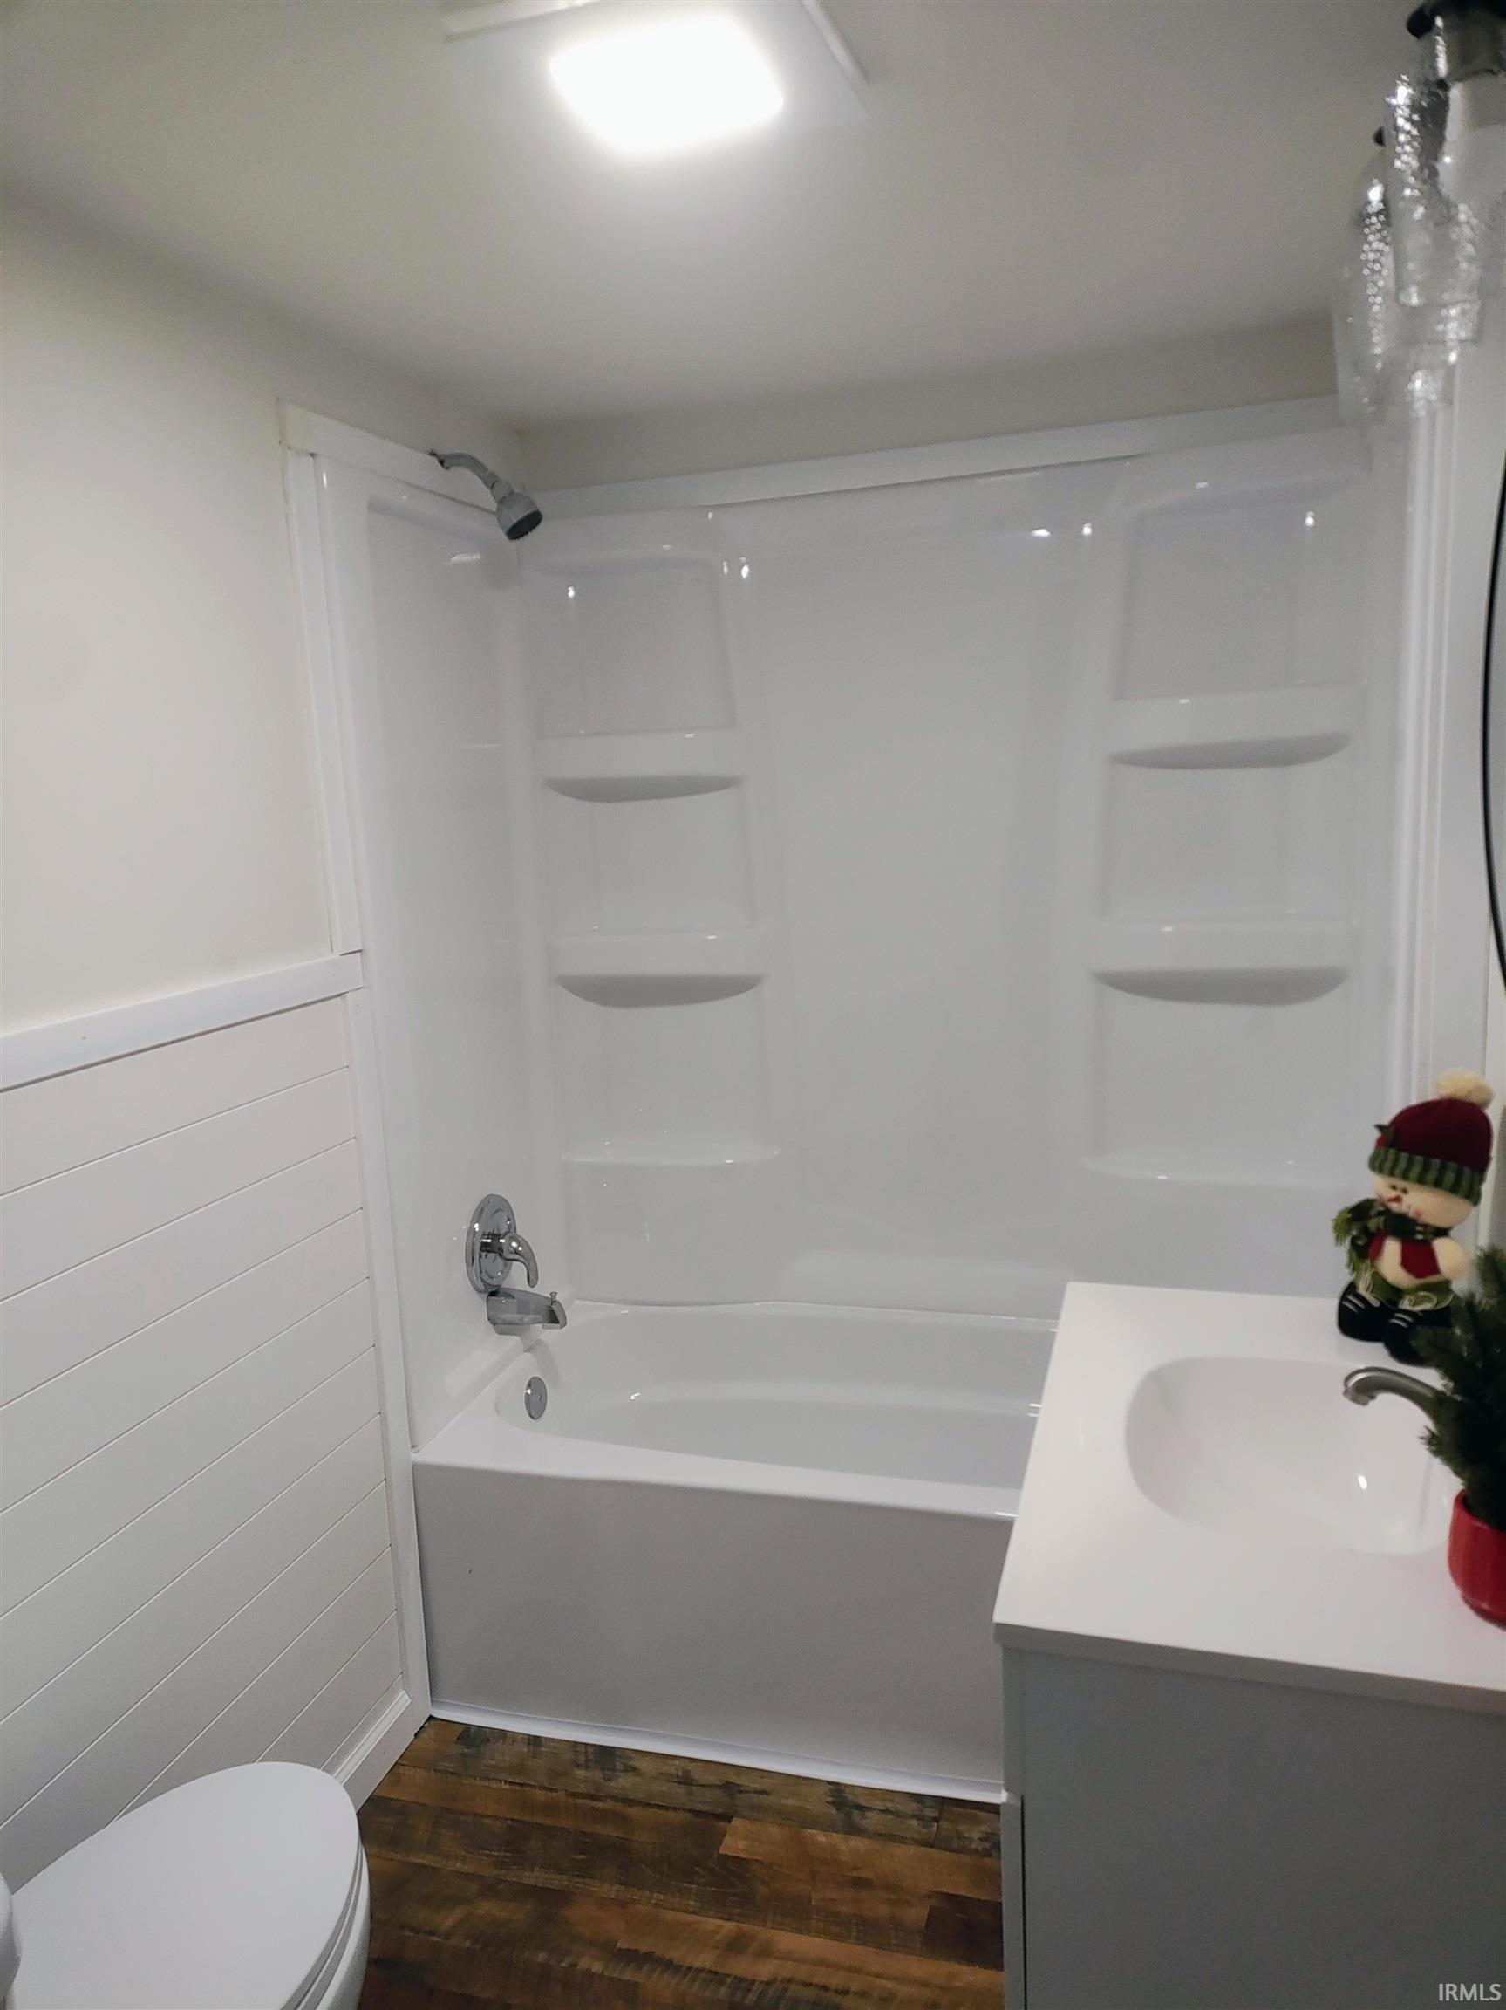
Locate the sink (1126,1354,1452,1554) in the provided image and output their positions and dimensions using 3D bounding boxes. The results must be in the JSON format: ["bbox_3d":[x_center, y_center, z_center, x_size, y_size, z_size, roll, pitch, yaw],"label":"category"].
[{"bbox_3d":[0.523,0.497,1.450,0.295,0.135,0.410,0,9,17],"label":"sink"}]

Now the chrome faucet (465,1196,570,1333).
[{"bbox_3d":[-0.403,0.461,2.595,0.135,0.250,0.172,0,9,17],"label":"chrome faucet"}]

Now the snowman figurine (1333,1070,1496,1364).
[{"bbox_3d":[0.754,0.229,1.635,0.135,0.315,0.150,-7,10,-26],"label":"snowman figurine"}]

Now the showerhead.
[{"bbox_3d":[-0.436,-0.848,2.419,0.185,0.155,0.075,0,9,17],"label":"showerhead"}]

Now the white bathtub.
[{"bbox_3d":[0.286,0.902,2.538,1.524,0.451,0.775,0,9,17],"label":"white bathtub"}]

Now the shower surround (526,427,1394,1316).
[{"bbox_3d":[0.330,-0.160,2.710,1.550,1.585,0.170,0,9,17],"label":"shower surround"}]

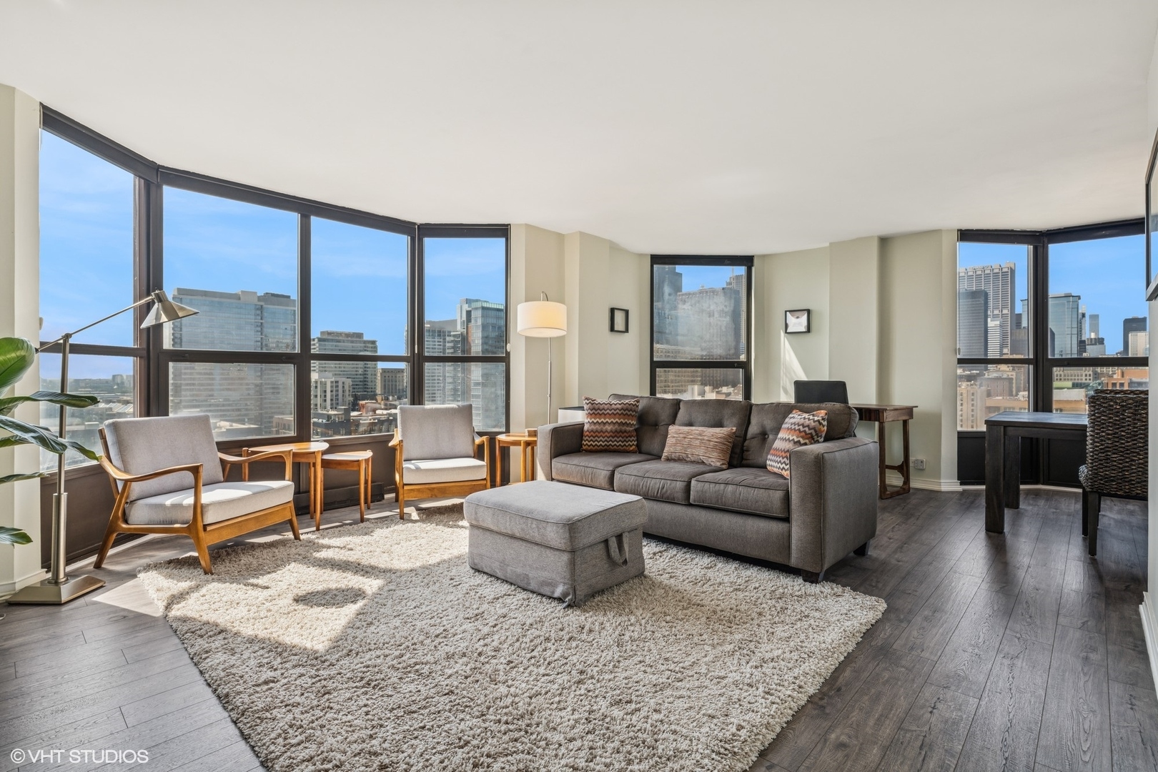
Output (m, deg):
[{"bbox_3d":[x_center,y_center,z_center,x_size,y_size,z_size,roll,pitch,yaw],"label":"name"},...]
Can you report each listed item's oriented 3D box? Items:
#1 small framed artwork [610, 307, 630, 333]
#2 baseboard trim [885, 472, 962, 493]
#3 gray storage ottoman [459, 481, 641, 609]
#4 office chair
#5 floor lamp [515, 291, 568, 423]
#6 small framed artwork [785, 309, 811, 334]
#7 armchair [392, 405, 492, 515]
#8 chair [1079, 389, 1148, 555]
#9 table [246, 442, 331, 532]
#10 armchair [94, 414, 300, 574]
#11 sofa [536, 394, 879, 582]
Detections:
[{"bbox_3d":[0.440,-0.685,5.719,0.040,0.250,0.250,1,1,43],"label":"small framed artwork"},{"bbox_3d":[3.248,0.925,5.191,0.620,0.100,0.150,1,1,43],"label":"baseboard trim"},{"bbox_3d":[-0.128,0.779,2.929,0.796,0.410,0.587,1,1,43],"label":"gray storage ottoman"},{"bbox_3d":[2.209,0.465,4.872,0.580,1.030,0.600,1,1,43],"label":"office chair"},{"bbox_3d":[-0.295,0.098,4.722,0.430,1.770,0.680,0,1,3],"label":"floor lamp"},{"bbox_3d":[2.385,-0.694,5.959,0.250,0.250,0.040,1,1,43],"label":"small framed artwork"},{"bbox_3d":[-1.166,0.578,4.551,0.710,0.815,0.790,0,1,-24],"label":"armchair"},{"bbox_3d":[3.342,0.518,3.291,0.480,0.980,0.640,1,1,43],"label":"chair"},{"bbox_3d":[-2.110,0.721,3.963,0.600,0.550,0.600,-1,1,-28],"label":"table"},{"bbox_3d":[-2.263,0.599,3.342,0.790,0.815,0.710,0,1,16],"label":"armchair"},{"bbox_3d":[0.766,0.543,3.822,2.140,0.910,0.896,1,1,43],"label":"sofa"}]

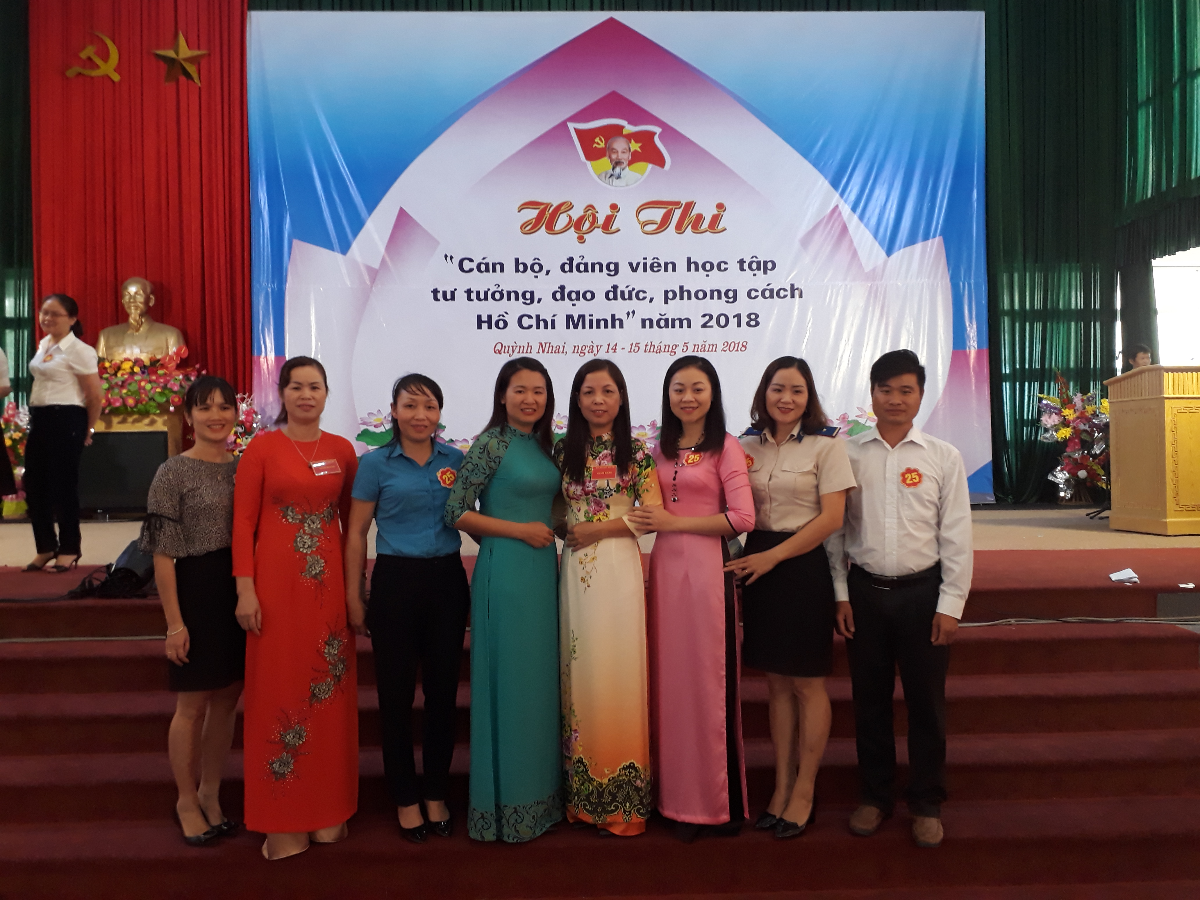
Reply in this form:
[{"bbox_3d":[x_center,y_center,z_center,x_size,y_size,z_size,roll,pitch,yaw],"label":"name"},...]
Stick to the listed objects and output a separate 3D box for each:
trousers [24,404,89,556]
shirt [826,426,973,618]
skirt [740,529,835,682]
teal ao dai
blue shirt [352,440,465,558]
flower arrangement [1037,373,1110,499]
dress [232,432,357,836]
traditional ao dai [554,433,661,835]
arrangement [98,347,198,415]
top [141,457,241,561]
[{"bbox_3d":[-3.194,0.168,5.500,0.350,0.890,0.290,0,1,37],"label":"trousers"},{"bbox_3d":[0.997,0.229,3.160,0.500,0.650,0.290,-1,1,14],"label":"shirt"},{"bbox_3d":[0.639,0.503,3.160,0.340,0.500,0.270,0,1,19],"label":"skirt"},{"bbox_3d":[-0.318,0.565,3.140,0.420,1.400,0.330,-1,1,-27],"label":"teal ao dai"},{"bbox_3d":[-0.645,0.154,3.160,0.400,0.400,0.260,-1,1,-16],"label":"blue shirt"},{"bbox_3d":[4.217,-0.127,8.300,0.720,1.180,0.500,-1,1,0],"label":"flower arrangement"},{"bbox_3d":[-0.989,0.562,3.100,0.430,1.340,0.320,-1,1,-12],"label":"dress"},{"bbox_3d":[0.017,0.588,3.150,0.400,1.360,0.300,-1,1,-6],"label":"traditional ao dai"},{"bbox_3d":[-4.053,-0.605,8.400,0.930,0.600,0.500,-1,1,-2],"label":"arrangement"},{"bbox_3d":[-1.345,0.181,3.200,0.430,0.350,0.280,-1,1,-22],"label":"top"}]

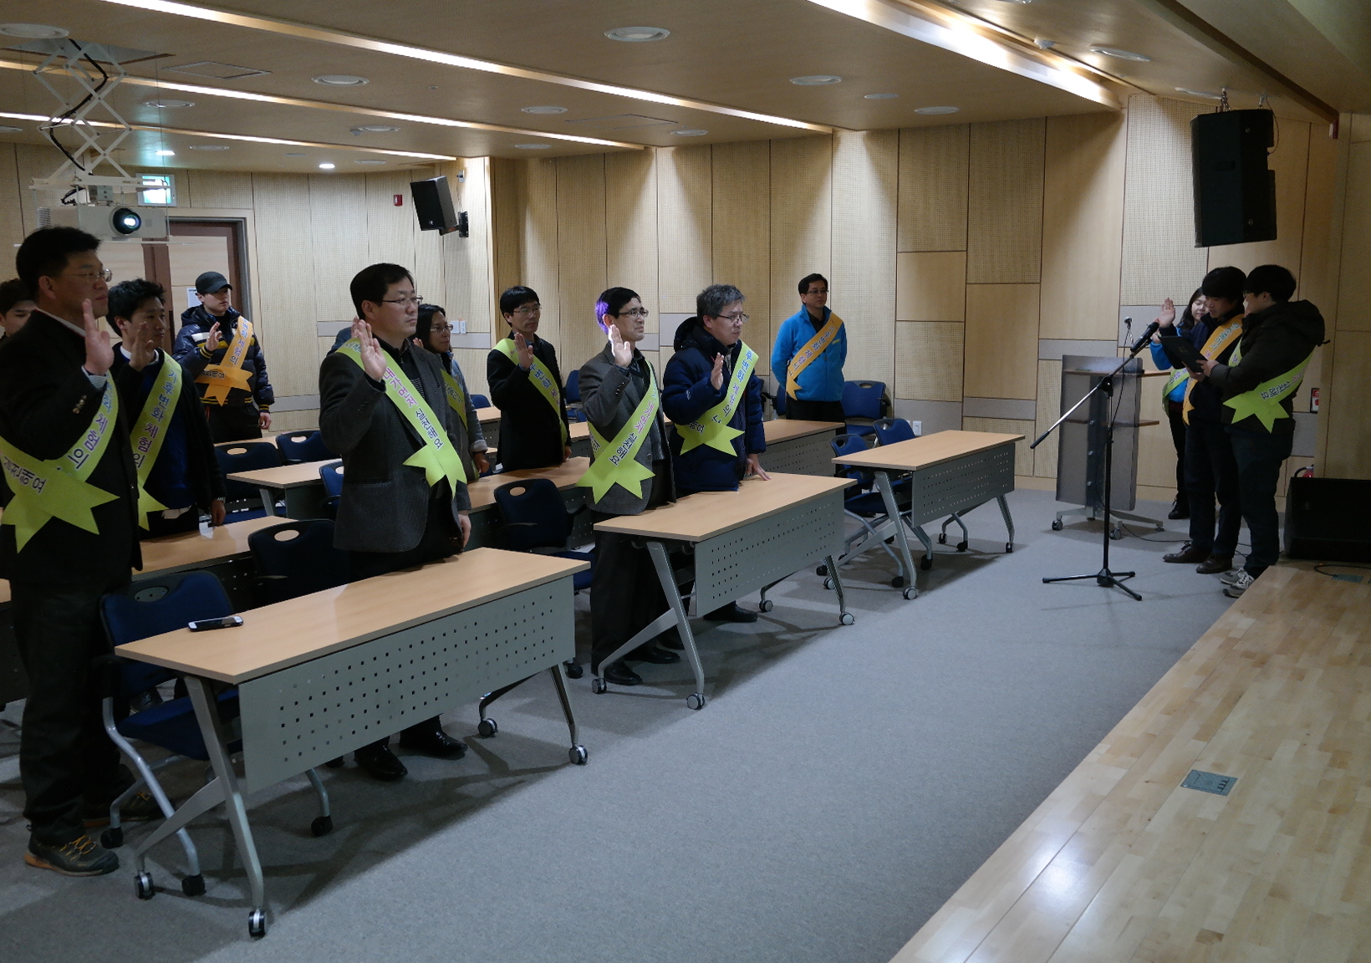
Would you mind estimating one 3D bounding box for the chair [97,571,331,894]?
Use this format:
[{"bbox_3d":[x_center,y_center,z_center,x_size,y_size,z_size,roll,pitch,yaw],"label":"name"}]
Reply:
[{"bbox_3d":[-1.464,0.717,3.680,0.580,0.820,0.580,6,11,36],"label":"chair"}]

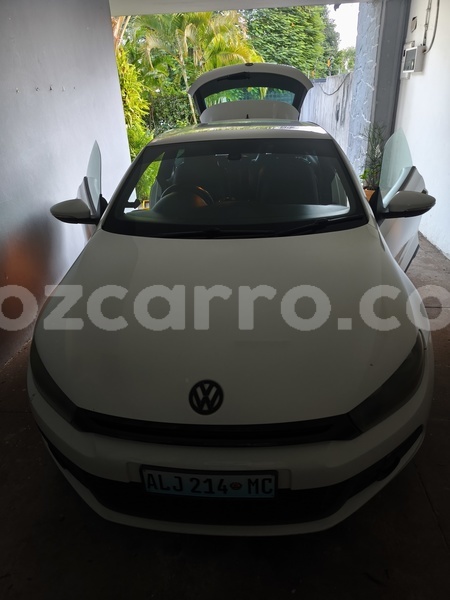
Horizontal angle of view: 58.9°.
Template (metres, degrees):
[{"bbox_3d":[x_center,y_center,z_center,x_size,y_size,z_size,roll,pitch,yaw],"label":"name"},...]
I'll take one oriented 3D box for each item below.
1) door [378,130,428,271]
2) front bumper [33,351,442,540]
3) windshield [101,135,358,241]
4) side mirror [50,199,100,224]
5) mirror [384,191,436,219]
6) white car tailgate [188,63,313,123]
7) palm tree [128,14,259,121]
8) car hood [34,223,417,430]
[{"bbox_3d":[1.240,-0.604,2.819,0.260,1.060,1.320,13,30,30],"label":"door"},{"bbox_3d":[-0.036,0.486,1.593,1.780,0.560,0.560,0,26,6],"label":"front bumper"},{"bbox_3d":[0.048,-0.695,2.391,1.460,0.130,0.890,0,54,6],"label":"windshield"},{"bbox_3d":[-0.945,-0.559,2.521,0.270,0.155,0.170,-7,26,-7],"label":"side mirror"},{"bbox_3d":[1.084,-0.558,2.329,0.270,0.155,0.170,8,28,21],"label":"mirror"},{"bbox_3d":[0.259,-2.155,4.195,1.300,0.770,0.320,0,-11,6],"label":"white car tailgate"},{"bbox_3d":[-0.533,-3.979,7.159,2.200,3.300,2.100,0,26,6],"label":"palm tree"},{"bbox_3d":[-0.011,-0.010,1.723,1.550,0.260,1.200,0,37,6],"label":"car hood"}]

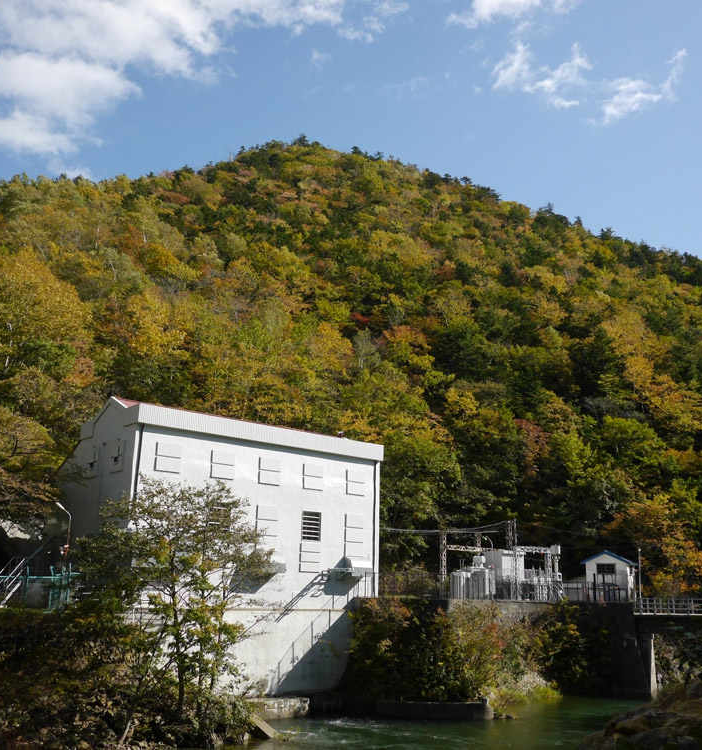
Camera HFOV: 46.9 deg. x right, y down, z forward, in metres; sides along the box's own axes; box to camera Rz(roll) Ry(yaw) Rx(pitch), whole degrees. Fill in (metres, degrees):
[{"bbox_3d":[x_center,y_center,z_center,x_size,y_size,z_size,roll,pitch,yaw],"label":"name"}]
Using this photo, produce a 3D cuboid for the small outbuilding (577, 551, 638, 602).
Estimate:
[{"bbox_3d":[22.169,17.251,69.000,4.090,4.205,4.900,-6,-17,25],"label":"small outbuilding"}]

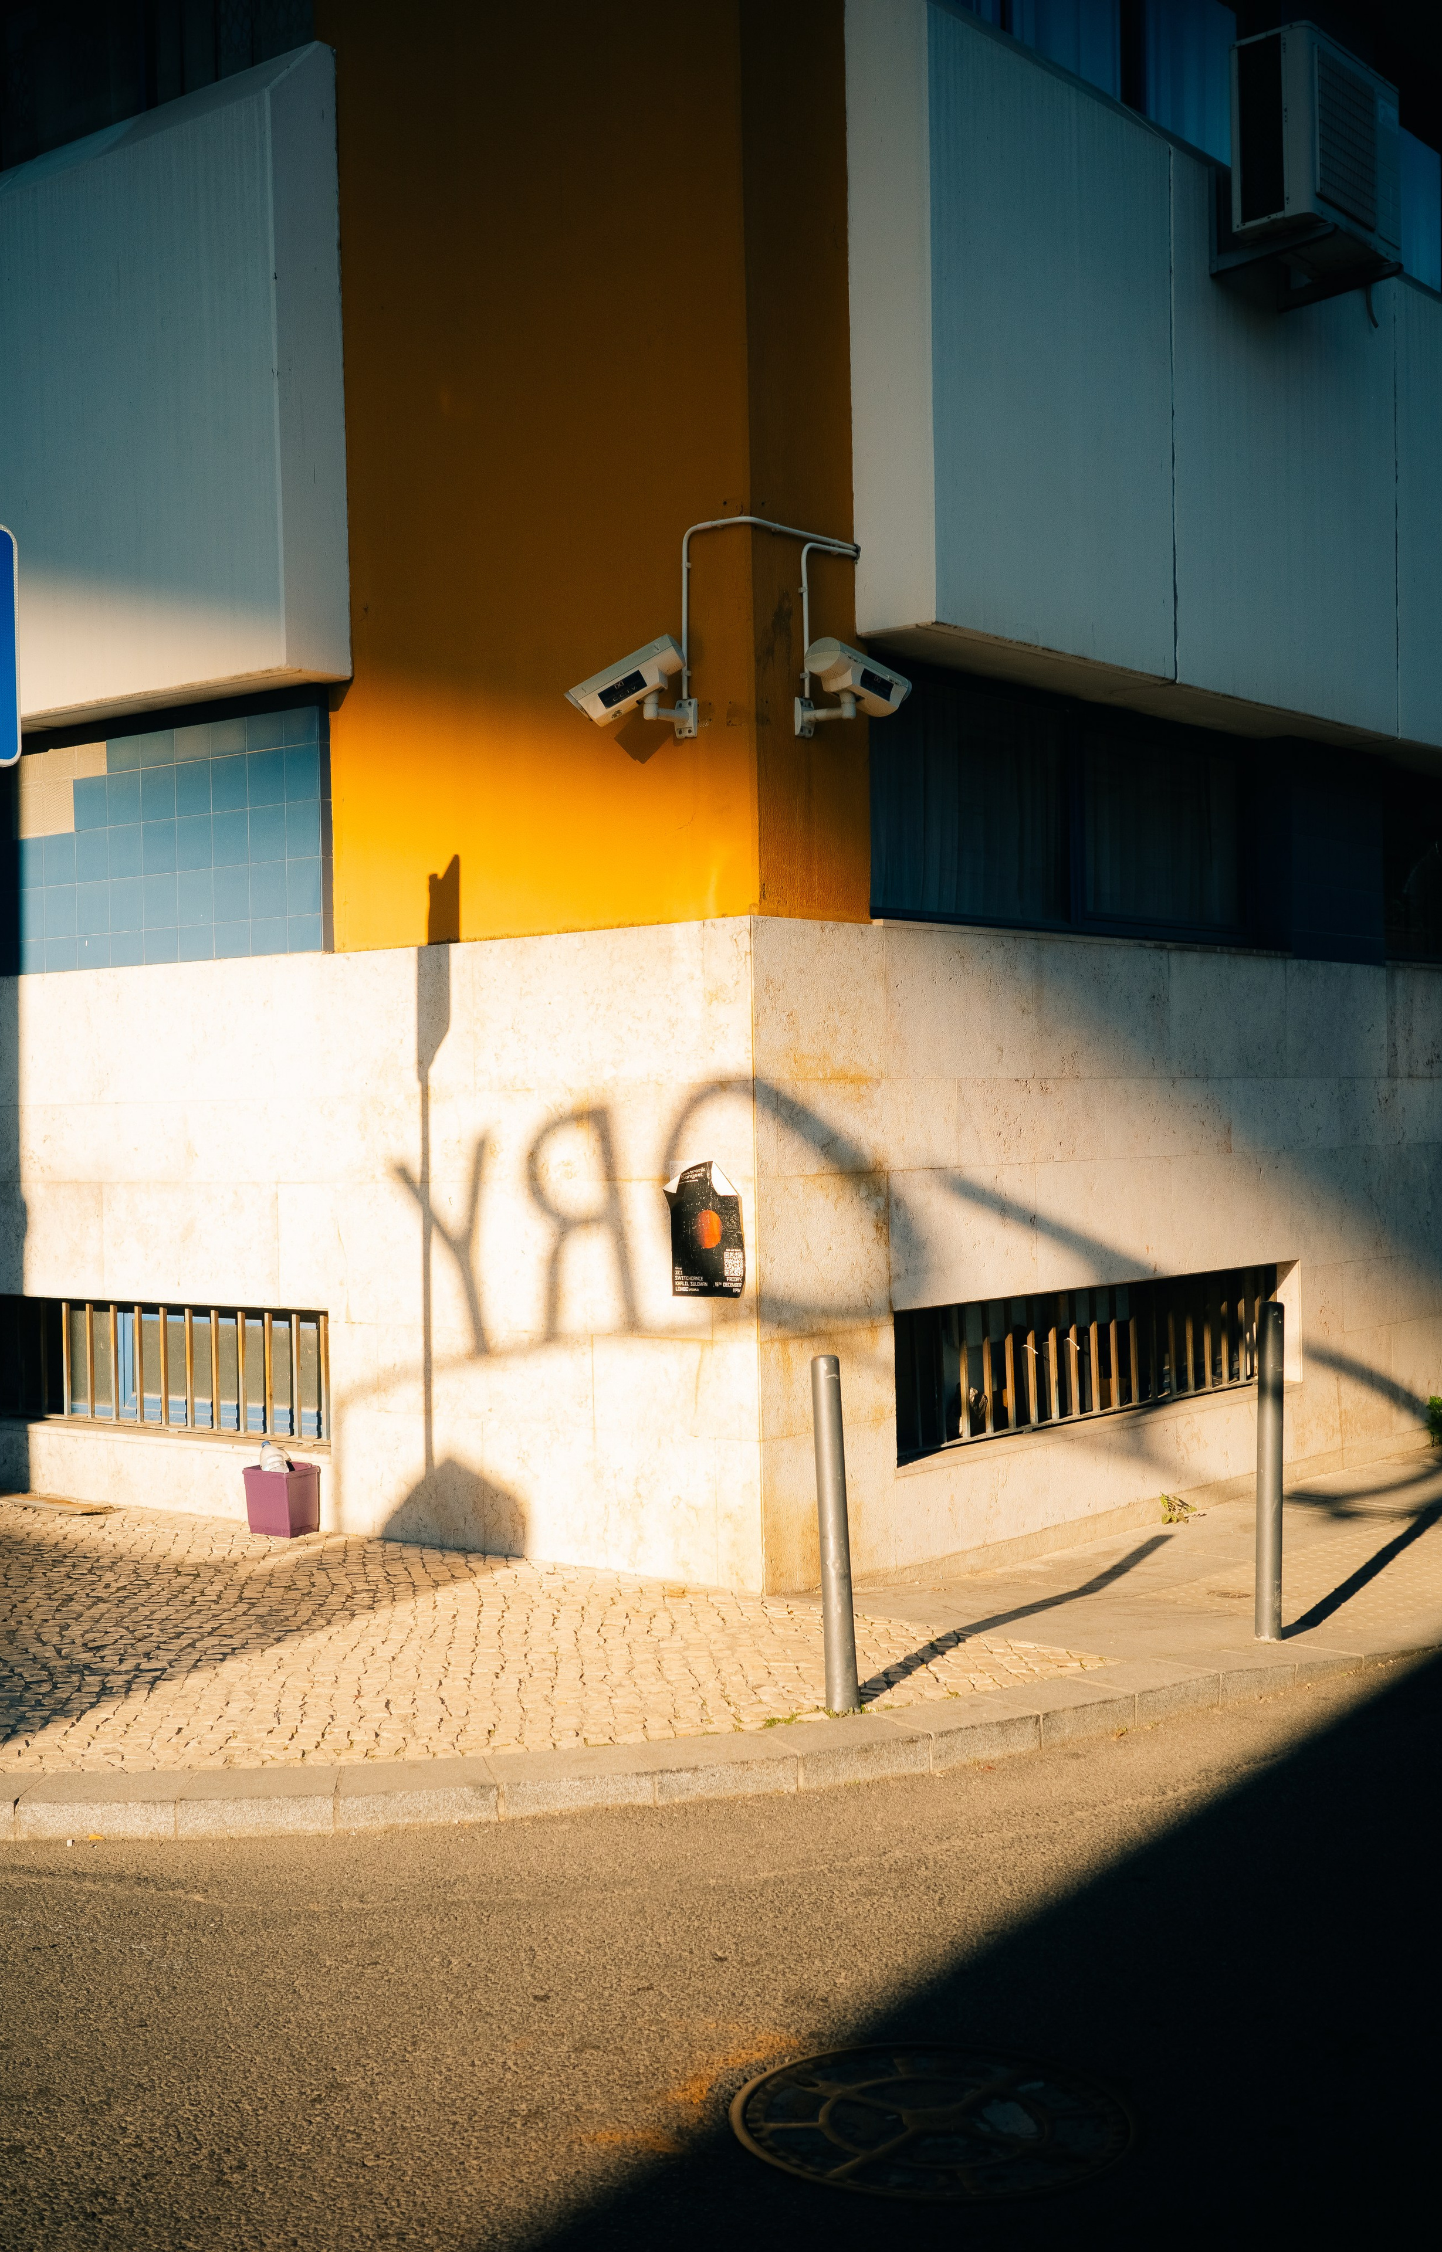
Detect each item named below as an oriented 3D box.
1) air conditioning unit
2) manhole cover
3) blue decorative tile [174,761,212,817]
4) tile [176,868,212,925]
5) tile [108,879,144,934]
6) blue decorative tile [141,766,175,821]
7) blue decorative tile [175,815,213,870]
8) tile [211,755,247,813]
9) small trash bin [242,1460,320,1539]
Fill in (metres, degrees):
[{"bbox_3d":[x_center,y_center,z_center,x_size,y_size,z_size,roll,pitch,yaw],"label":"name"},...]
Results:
[{"bbox_3d":[2.282,-3.702,9.578,0.315,0.703,0.797,-1,1,38],"label":"air conditioning unit"},{"bbox_3d":[0.337,1.588,3.979,0.637,0.040,0.637,-1,0,0],"label":"manhole cover"},{"bbox_3d":[-1.973,-1.261,9.364,0.200,0.200,0.010,-1,1,38],"label":"blue decorative tile"},{"bbox_3d":[-1.923,-0.832,9.179,0.197,0.198,0.010,-1,0,39],"label":"tile"},{"bbox_3d":[-2.299,-0.850,9.685,0.198,0.200,0.010,-1,0,37],"label":"tile"},{"bbox_3d":[-2.087,-1.231,9.301,0.199,0.198,0.010,-1,0,39],"label":"blue decorative tile"},{"bbox_3d":[-1.987,-1.068,9.448,0.198,0.200,0.010,-1,0,37],"label":"blue decorative tile"},{"bbox_3d":[-1.775,-1.236,9.052,0.199,0.198,0.010,-1,0,39],"label":"tile"},{"bbox_3d":[-1.597,1.354,9.097,0.238,0.237,0.165,-1,0,37],"label":"small trash bin"}]

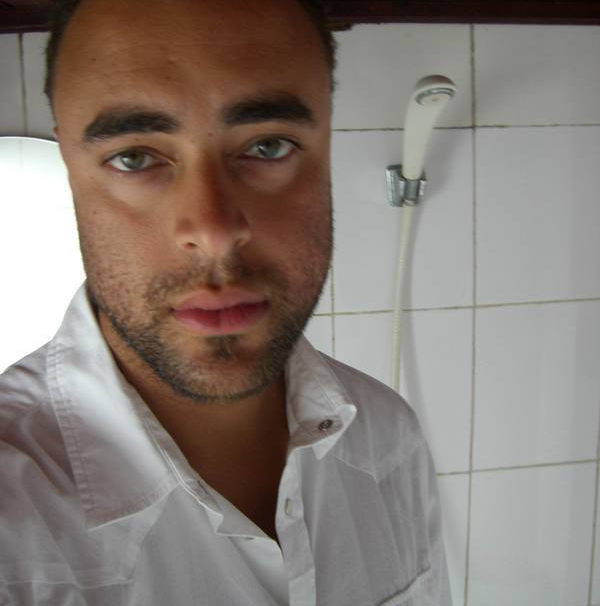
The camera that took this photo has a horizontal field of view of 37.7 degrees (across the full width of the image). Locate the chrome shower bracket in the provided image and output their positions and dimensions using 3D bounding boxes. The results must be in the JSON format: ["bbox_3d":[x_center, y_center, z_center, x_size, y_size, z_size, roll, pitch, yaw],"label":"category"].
[{"bbox_3d":[0.142,-0.155,1.172,0.047,0.056,0.055,-3,12,-4],"label":"chrome shower bracket"}]

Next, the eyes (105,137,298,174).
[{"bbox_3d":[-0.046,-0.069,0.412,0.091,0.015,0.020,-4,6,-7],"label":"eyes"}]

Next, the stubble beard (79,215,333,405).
[{"bbox_3d":[-0.047,-0.002,0.443,0.132,0.091,0.083,-4,6,-7],"label":"stubble beard"}]

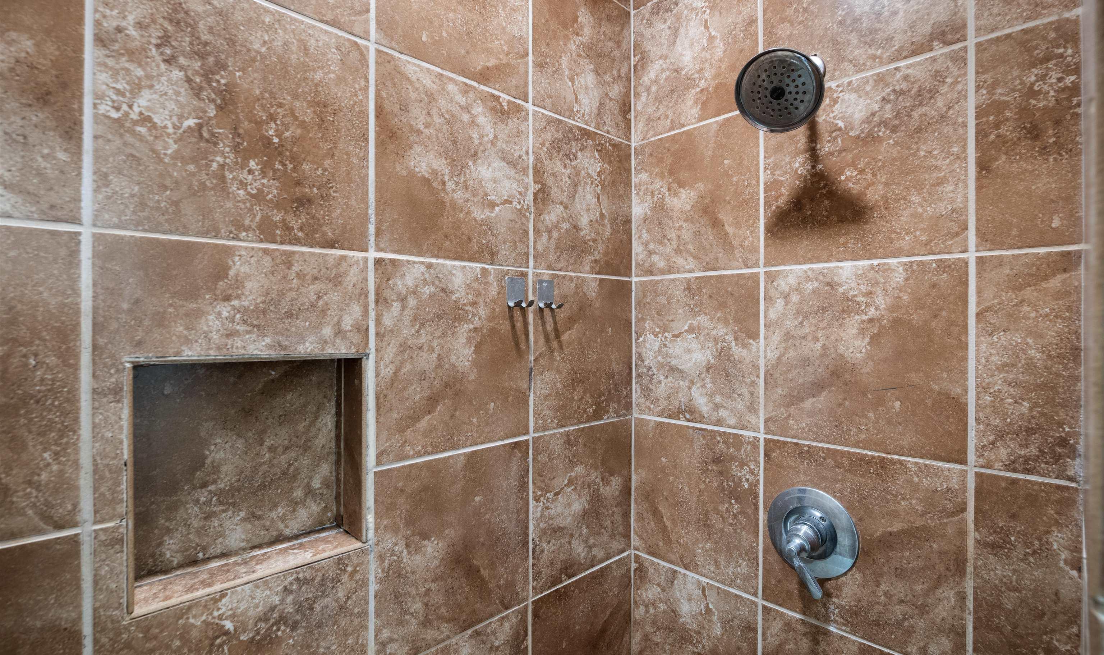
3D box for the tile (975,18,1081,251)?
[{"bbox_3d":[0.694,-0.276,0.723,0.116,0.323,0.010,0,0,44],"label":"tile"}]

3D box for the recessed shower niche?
[{"bbox_3d":[-0.426,0.188,0.703,0.282,0.300,0.112,0,0,-43],"label":"recessed shower niche"}]

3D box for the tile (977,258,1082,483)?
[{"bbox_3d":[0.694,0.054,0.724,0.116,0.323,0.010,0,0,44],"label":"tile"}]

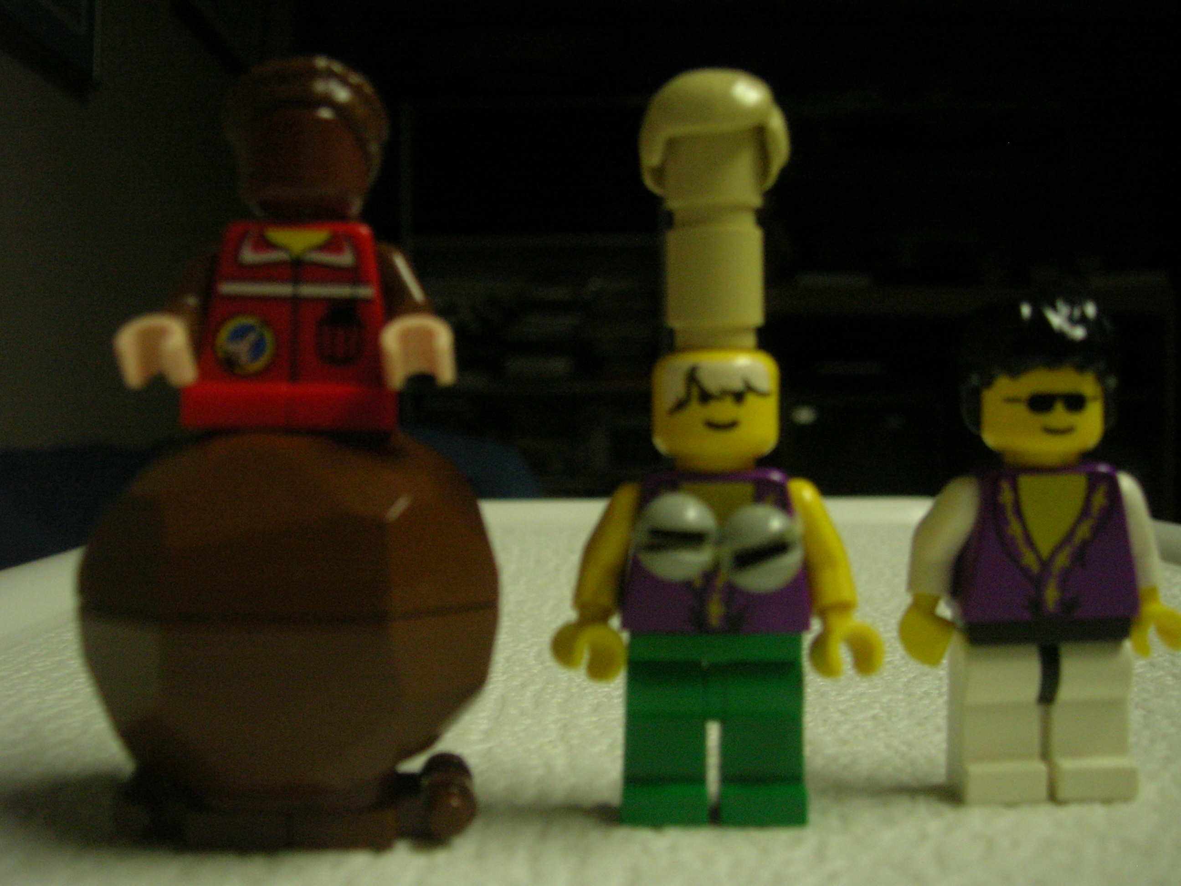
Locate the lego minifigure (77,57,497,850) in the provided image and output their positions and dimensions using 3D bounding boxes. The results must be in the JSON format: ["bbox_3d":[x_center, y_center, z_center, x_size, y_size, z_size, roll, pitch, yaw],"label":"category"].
[{"bbox_3d":[-0.022,0.000,0.099,0.032,0.060,0.033,0,5,-2],"label":"lego minifigure"}]

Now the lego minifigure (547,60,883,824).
[{"bbox_3d":[0.010,0.000,0.099,0.027,0.060,0.014,0,5,4],"label":"lego minifigure"}]

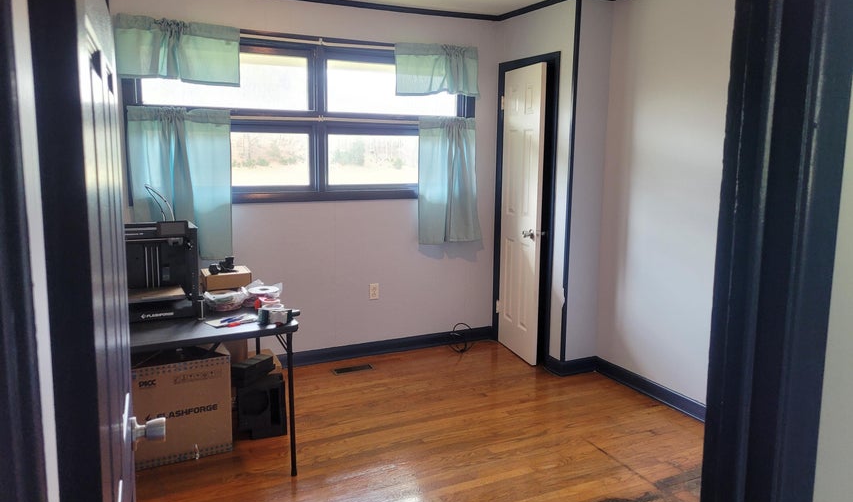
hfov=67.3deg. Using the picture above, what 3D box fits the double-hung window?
[{"bbox_3d":[-0.700,-0.856,4.228,2.339,1.061,0.110,-4,10,-26],"label":"double-hung window"}]

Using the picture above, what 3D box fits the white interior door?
[{"bbox_3d":[0.669,-0.242,4.525,0.037,2.025,0.600,-2,10,-17],"label":"white interior door"}]

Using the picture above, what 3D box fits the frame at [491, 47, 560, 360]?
[{"bbox_3d":[0.719,-0.290,4.609,0.130,2.114,0.700,-4,10,-26],"label":"frame"}]

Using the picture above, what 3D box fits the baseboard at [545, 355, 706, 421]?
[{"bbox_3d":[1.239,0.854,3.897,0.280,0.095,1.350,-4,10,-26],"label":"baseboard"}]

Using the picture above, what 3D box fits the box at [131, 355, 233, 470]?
[{"bbox_3d":[-1.256,0.727,3.230,0.460,0.500,0.440,-4,10,-26],"label":"box"}]

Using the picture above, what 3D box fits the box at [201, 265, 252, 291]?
[{"bbox_3d":[-1.065,0.148,3.418,0.228,0.078,0.195,-4,10,-26],"label":"box"}]

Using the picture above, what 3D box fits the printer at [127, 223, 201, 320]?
[{"bbox_3d":[-1.258,0.064,2.948,0.365,0.440,0.400,-4,10,-26],"label":"printer"}]

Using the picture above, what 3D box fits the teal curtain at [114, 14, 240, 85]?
[{"bbox_3d":[-1.435,-1.161,3.740,0.680,0.355,0.080,-4,10,-26],"label":"teal curtain"}]

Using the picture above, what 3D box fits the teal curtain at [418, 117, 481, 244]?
[{"bbox_3d":[0.169,-0.502,4.643,0.520,0.900,0.080,-4,10,-26],"label":"teal curtain"}]

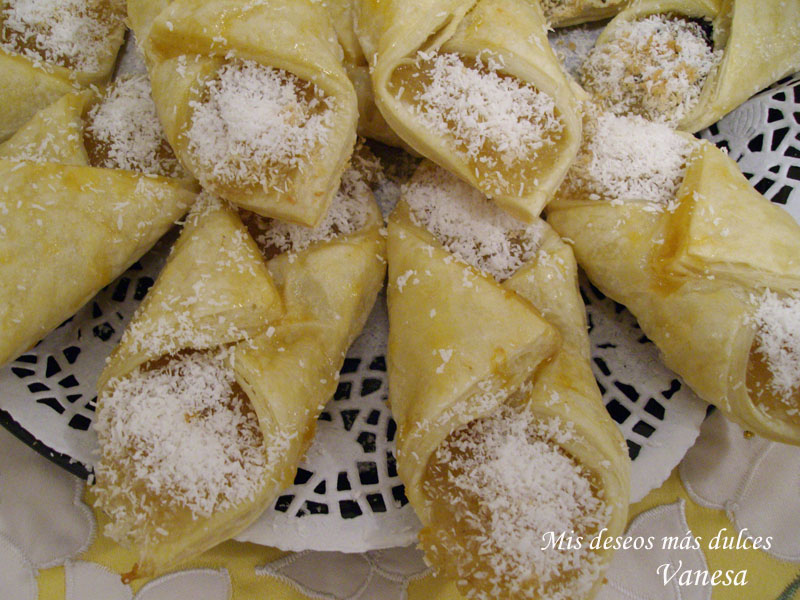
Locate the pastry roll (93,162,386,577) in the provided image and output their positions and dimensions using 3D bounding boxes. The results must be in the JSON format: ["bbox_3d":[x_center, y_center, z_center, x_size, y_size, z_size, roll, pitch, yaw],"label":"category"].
[{"bbox_3d":[-0.038,0.003,0.231,0.053,0.036,0.133,12,53,9],"label":"pastry roll"}]

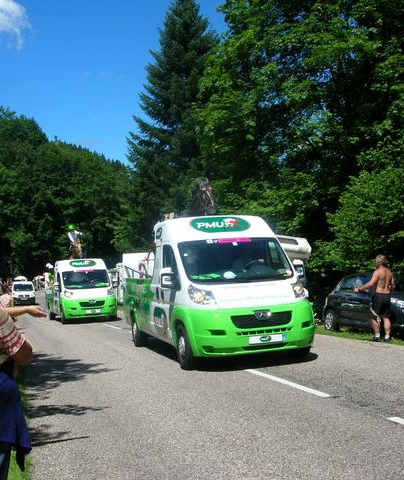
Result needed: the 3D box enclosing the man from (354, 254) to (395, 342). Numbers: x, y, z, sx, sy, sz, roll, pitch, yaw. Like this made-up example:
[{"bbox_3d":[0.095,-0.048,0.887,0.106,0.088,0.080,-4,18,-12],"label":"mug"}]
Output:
[{"bbox_3d":[3.562,1.207,13.400,0.750,1.800,0.450,-1,-4,5],"label":"man"}]

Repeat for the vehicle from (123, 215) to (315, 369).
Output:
[{"bbox_3d":[0.120,0.860,11.956,2.070,2.500,5.450,1,-4,-17],"label":"vehicle"}]

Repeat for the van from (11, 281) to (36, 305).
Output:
[{"bbox_3d":[-14.513,4.365,53.000,1.860,1.900,4.400,1,-4,-15],"label":"van"}]

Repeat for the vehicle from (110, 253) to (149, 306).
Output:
[{"bbox_3d":[-4.656,2.737,46.000,2.300,3.400,6.300,1,-4,-17],"label":"vehicle"}]

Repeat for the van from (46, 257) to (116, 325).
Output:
[{"bbox_3d":[-4.940,2.072,26.628,2.070,2.500,5.450,1,-4,-20],"label":"van"}]

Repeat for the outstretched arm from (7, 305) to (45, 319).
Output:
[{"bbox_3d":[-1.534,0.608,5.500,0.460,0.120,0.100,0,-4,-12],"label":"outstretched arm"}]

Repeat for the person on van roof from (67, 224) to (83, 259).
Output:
[{"bbox_3d":[-5.367,0.127,27.305,0.660,1.550,0.650,1,-4,-20],"label":"person on van roof"}]

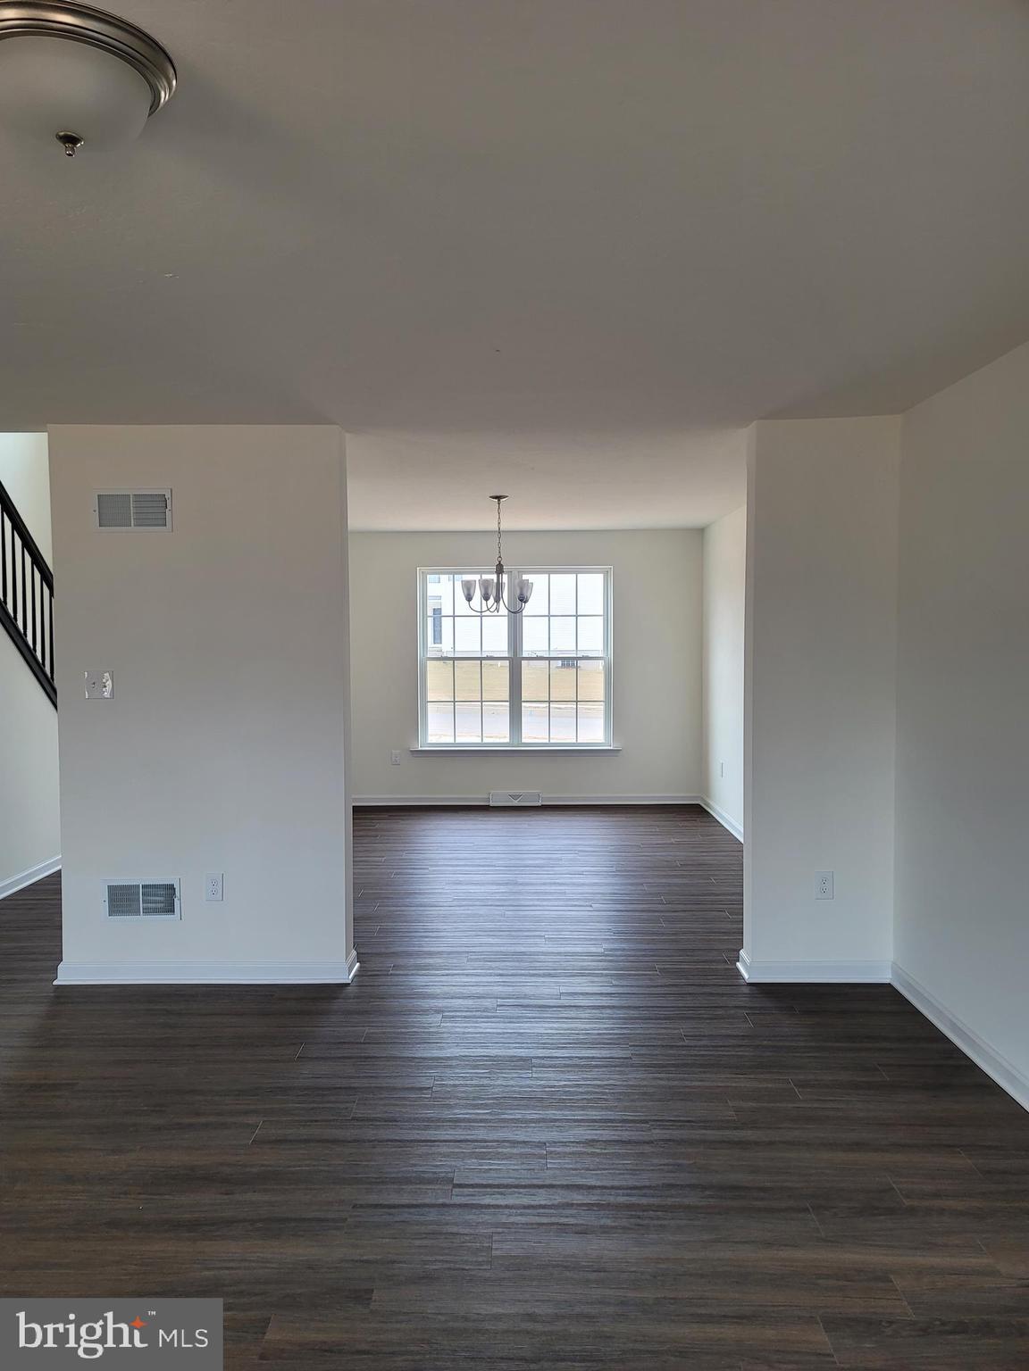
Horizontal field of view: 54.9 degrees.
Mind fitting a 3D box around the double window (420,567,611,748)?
[{"bbox_3d":[0.013,-0.245,8.793,1.706,1.602,0.100,0,3,1],"label":"double window"}]

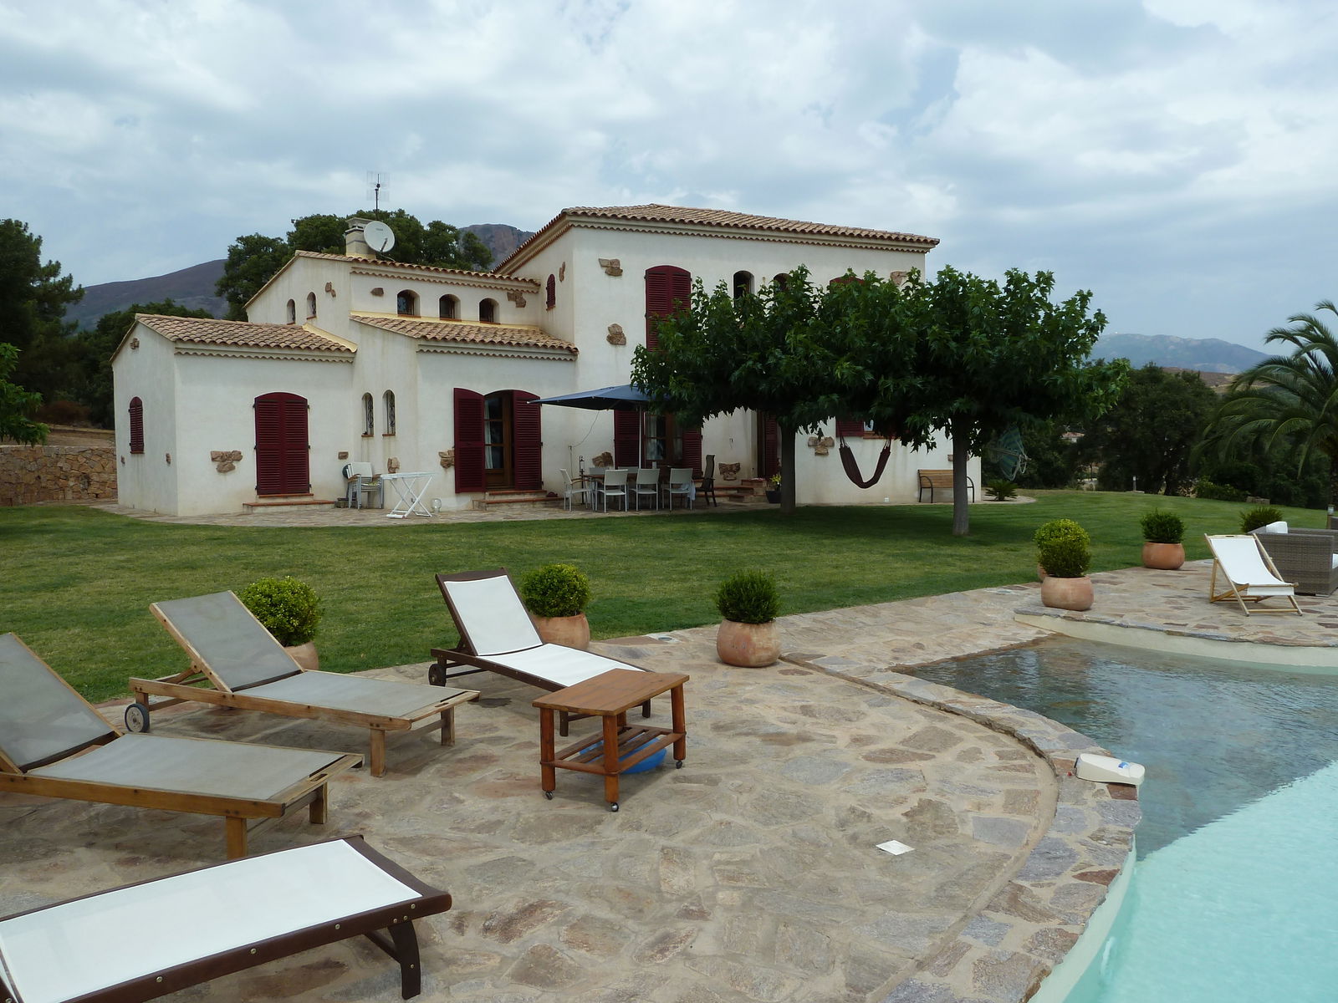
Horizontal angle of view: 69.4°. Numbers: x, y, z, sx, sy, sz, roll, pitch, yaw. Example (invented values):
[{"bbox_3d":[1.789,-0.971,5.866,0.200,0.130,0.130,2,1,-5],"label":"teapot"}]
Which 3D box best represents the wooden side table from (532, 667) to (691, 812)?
[{"bbox_3d":[-0.267,1.200,4.944,0.458,0.488,0.799,1,3,27],"label":"wooden side table"}]

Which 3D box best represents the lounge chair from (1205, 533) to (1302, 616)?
[{"bbox_3d":[6.131,0.749,10.159,0.570,0.770,0.980,0,3,4],"label":"lounge chair"}]

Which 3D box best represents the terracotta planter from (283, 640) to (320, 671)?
[{"bbox_3d":[-2.627,1.169,6.572,0.500,0.360,0.500,0,3,0],"label":"terracotta planter"}]

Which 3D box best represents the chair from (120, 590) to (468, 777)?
[{"bbox_3d":[-2.092,0.968,5.409,2.111,0.767,0.615,1,3,25],"label":"chair"}]

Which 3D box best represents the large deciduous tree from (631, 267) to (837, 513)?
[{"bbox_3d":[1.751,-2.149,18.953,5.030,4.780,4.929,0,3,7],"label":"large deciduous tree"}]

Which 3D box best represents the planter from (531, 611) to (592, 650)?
[{"bbox_3d":[-0.877,1.086,7.720,0.490,0.360,0.490,0,3,0],"label":"planter"}]

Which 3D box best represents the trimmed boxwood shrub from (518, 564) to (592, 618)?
[{"bbox_3d":[-0.895,0.712,7.699,0.570,0.440,0.570,0,3,0],"label":"trimmed boxwood shrub"}]

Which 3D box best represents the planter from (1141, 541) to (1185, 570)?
[{"bbox_3d":[6.220,0.677,12.157,0.530,0.350,0.530,0,3,0],"label":"planter"}]

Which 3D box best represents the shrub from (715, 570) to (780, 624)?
[{"bbox_3d":[0.639,0.769,7.795,0.508,0.420,0.508,0,3,5],"label":"shrub"}]

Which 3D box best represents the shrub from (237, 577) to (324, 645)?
[{"bbox_3d":[-2.780,0.783,6.927,0.536,0.497,0.536,-2,3,-22],"label":"shrub"}]

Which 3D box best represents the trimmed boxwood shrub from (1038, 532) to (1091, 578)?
[{"bbox_3d":[3.928,0.529,9.594,0.540,0.470,0.540,0,3,0],"label":"trimmed boxwood shrub"}]

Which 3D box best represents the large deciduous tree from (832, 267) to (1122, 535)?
[{"bbox_3d":[5.109,-1.665,16.035,4.800,4.450,4.700,0,3,0],"label":"large deciduous tree"}]

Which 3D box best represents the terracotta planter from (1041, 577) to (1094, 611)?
[{"bbox_3d":[3.958,0.915,9.615,0.515,0.345,0.515,0,3,0],"label":"terracotta planter"}]

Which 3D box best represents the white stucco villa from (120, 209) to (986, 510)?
[{"bbox_3d":[-3.626,-3.878,25.827,21.000,7.600,11.200,-2,3,-22],"label":"white stucco villa"}]

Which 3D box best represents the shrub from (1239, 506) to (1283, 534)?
[{"bbox_3d":[8.945,0.343,14.584,0.578,0.529,0.578,1,3,32],"label":"shrub"}]

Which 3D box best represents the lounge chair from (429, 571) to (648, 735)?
[{"bbox_3d":[-0.906,0.943,6.523,0.660,0.860,1.780,-3,4,-42],"label":"lounge chair"}]

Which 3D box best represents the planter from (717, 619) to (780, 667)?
[{"bbox_3d":[0.644,1.147,7.813,0.510,0.371,0.510,0,3,5],"label":"planter"}]

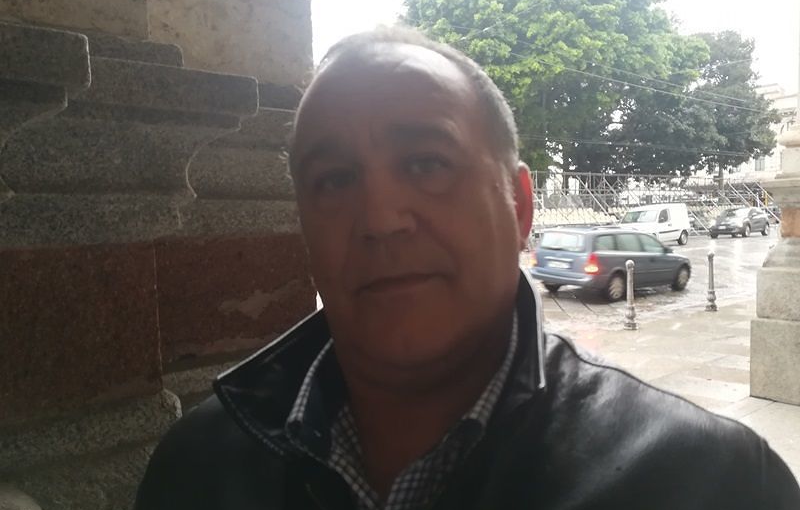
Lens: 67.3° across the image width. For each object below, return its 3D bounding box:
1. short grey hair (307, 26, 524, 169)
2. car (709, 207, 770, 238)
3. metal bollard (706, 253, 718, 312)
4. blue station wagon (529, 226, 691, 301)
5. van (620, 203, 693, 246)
[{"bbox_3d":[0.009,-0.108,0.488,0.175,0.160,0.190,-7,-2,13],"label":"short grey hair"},{"bbox_3d":[17.444,-1.666,30.791,4.200,1.510,1.760,-4,4,-40],"label":"car"},{"bbox_3d":[5.058,0.430,9.750,0.180,0.975,0.180,0,4,27],"label":"metal bollard"},{"bbox_3d":[4.848,0.102,13.379,4.280,1.490,1.730,-4,4,-37],"label":"blue station wagon"},{"bbox_3d":[10.674,-1.213,25.550,4.300,1.810,1.700,-4,4,-41],"label":"van"}]

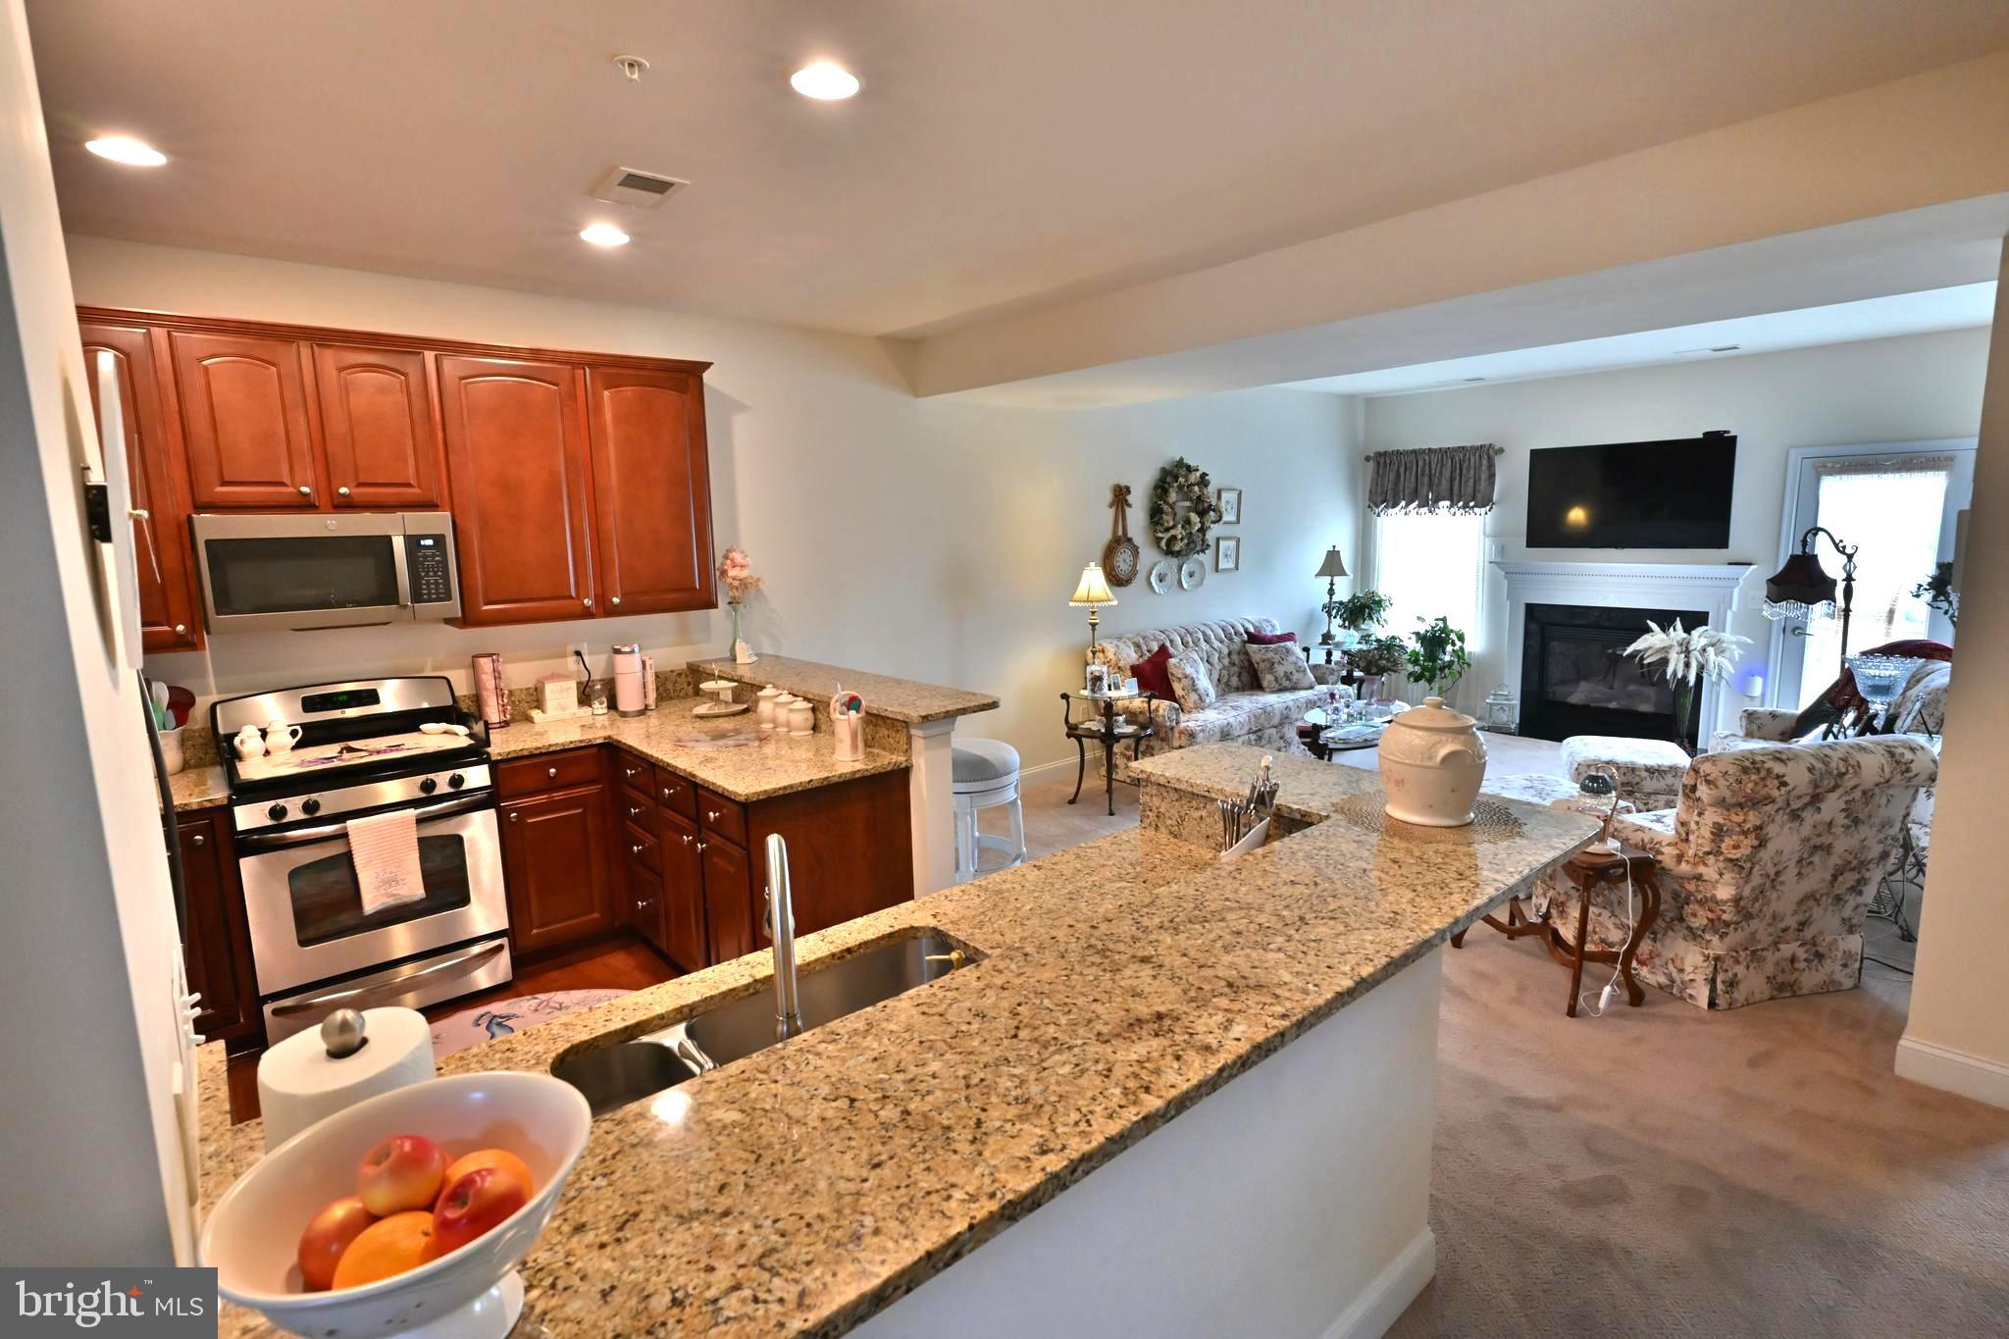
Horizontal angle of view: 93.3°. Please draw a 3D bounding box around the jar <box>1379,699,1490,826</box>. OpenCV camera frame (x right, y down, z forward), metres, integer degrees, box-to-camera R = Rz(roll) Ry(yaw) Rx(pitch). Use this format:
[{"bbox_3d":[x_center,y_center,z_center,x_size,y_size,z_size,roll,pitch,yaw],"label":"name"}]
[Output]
[{"bbox_3d":[0.923,0.186,2.064,0.245,0.255,0.240,0,9,12],"label":"jar"}]

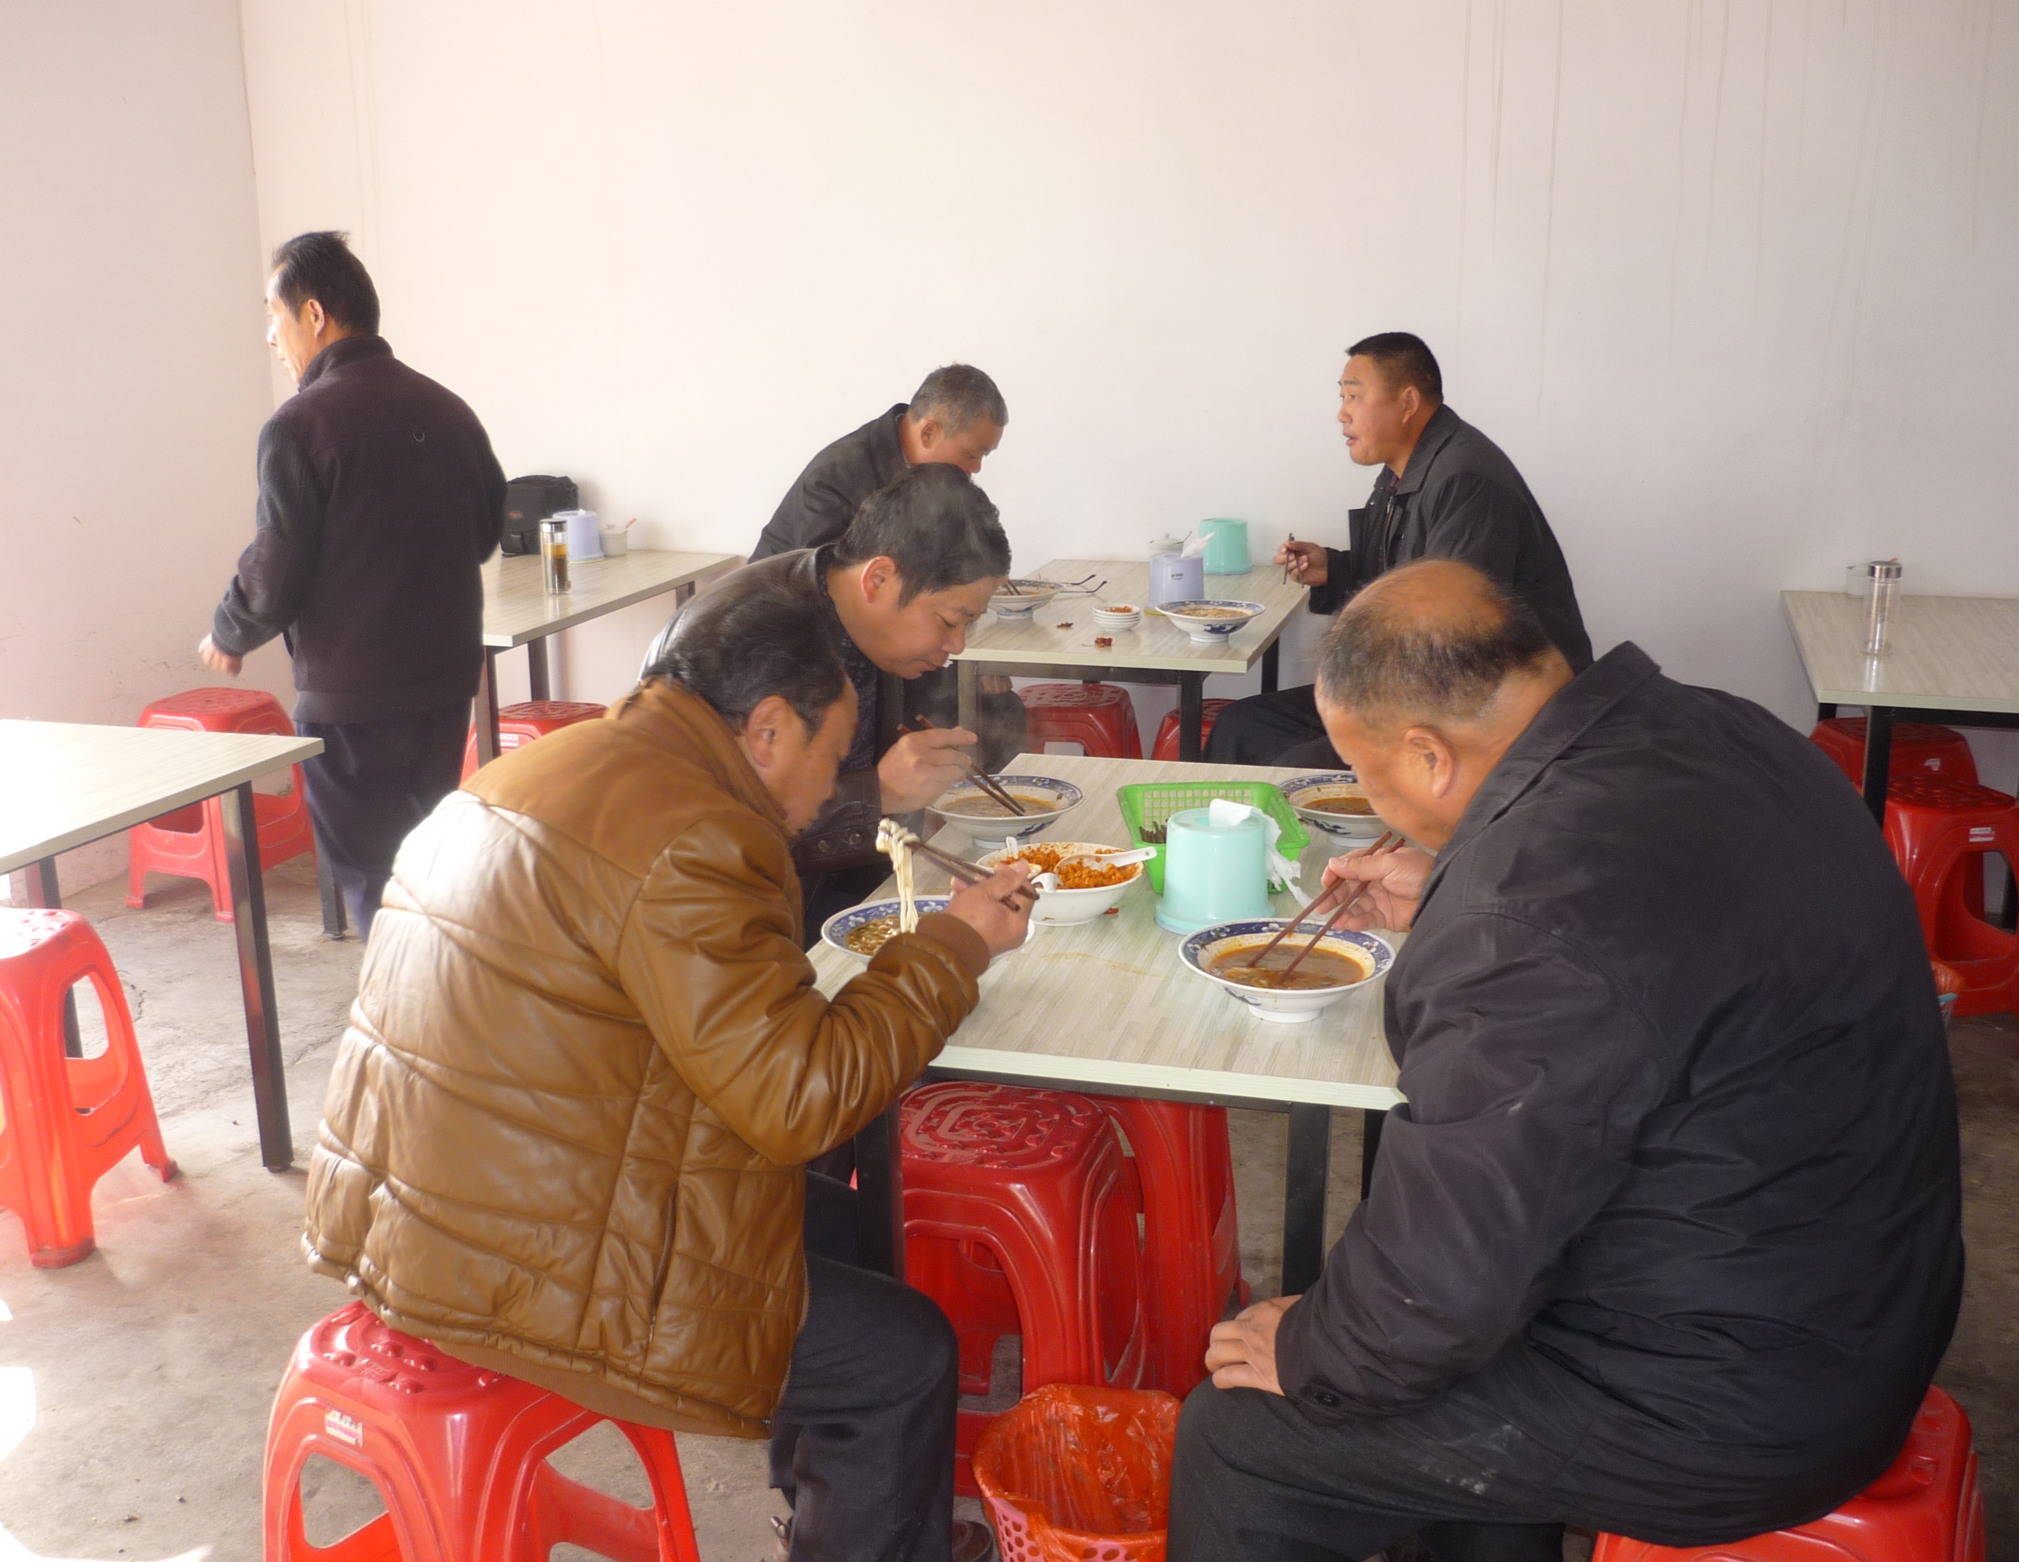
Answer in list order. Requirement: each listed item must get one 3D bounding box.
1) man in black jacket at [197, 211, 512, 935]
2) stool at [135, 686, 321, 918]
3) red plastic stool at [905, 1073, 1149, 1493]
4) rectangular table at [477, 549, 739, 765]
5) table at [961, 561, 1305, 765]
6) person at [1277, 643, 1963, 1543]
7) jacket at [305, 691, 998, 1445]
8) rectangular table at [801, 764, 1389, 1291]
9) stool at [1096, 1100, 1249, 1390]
[{"bbox_3d":[-1.152,-0.199,3.653,0.400,1.570,0.500,13,20,42],"label":"man in black jacket"},{"bbox_3d":[-1.926,0.051,4.835,0.332,0.480,0.332,7,16,24],"label":"stool"},{"bbox_3d":[-0.018,0.653,2.518,0.335,0.475,0.335,2,15,11],"label":"red plastic stool"},{"bbox_3d":[-1.216,-0.111,4.934,0.700,0.750,1.190,4,15,16],"label":"rectangular table"},{"bbox_3d":[0.294,-0.044,4.638,0.706,0.742,1.204,4,15,15],"label":"table"},{"bbox_3d":[0.530,0.434,1.820,0.730,1.240,0.580,10,18,35],"label":"person"},{"bbox_3d":[-0.352,0.231,1.979,0.653,0.693,0.515,-6,16,-21],"label":"jacket"},{"bbox_3d":[0.211,0.485,2.622,0.706,0.742,1.204,3,15,14],"label":"rectangular table"},{"bbox_3d":[0.154,0.578,2.796,0.335,0.475,0.335,4,15,16],"label":"stool"}]

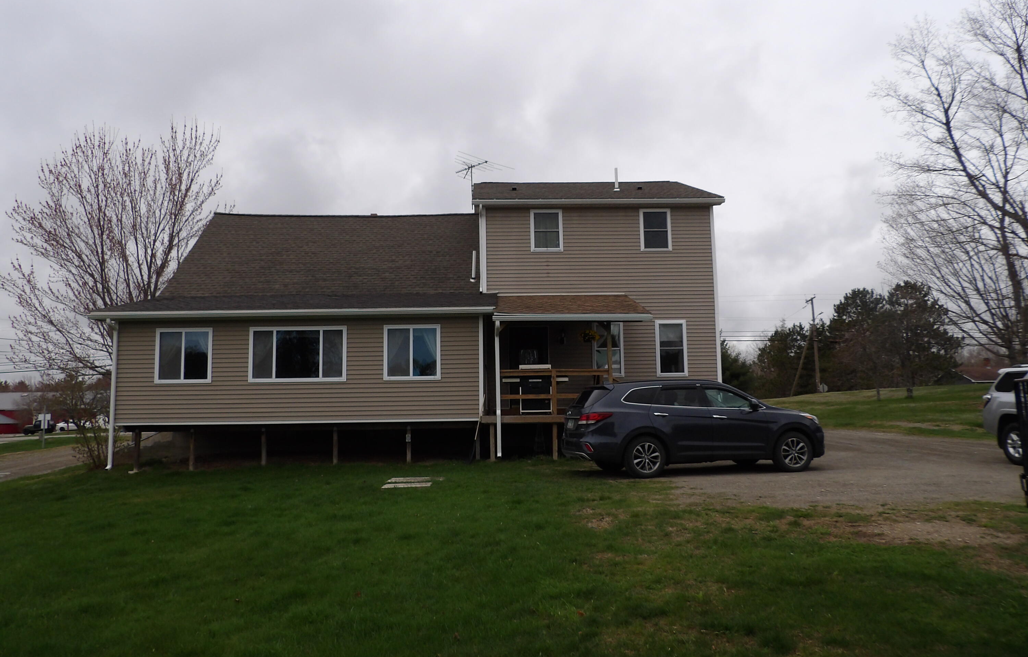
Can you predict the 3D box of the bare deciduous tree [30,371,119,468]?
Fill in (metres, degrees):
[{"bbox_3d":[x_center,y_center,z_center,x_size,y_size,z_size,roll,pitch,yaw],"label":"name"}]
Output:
[{"bbox_3d":[-9.970,2.093,16.232,2.150,2.078,2.100,-1,-6,-2],"label":"bare deciduous tree"}]

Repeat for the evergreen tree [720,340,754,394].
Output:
[{"bbox_3d":[18.503,3.898,62.613,5.200,6.766,5.200,-1,-6,-2],"label":"evergreen tree"}]

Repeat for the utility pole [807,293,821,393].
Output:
[{"bbox_3d":[28.337,2.242,66.647,0.800,10.767,2.200,1,-6,-18],"label":"utility pole"}]

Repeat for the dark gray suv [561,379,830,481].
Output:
[{"bbox_3d":[3.399,1.841,13.511,4.900,1.690,1.890,0,-6,-10],"label":"dark gray suv"}]

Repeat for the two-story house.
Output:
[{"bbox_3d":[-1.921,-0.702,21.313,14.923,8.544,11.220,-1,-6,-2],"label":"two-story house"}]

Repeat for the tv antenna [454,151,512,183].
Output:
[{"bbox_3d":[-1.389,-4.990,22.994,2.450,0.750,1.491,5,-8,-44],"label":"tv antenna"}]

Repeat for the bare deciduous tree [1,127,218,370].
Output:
[{"bbox_3d":[-16.974,-2.255,30.803,10.600,14.274,10.300,-1,-6,-2],"label":"bare deciduous tree"}]

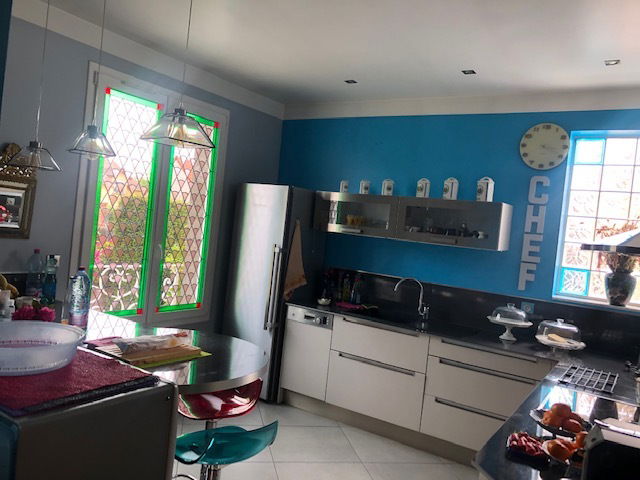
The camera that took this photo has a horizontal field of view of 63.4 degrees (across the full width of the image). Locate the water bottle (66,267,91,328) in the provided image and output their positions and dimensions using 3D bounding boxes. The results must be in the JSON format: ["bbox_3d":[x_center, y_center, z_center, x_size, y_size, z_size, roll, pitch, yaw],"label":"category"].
[{"bbox_3d":[-1.222,0.302,2.633,0.092,0.328,0.092,7,2,32],"label":"water bottle"}]

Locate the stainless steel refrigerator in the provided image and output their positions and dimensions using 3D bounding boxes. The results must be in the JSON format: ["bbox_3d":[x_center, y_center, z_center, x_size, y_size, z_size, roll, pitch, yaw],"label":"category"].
[{"bbox_3d":[-0.423,0.454,4.674,0.567,1.833,0.665,7,2,33],"label":"stainless steel refrigerator"}]

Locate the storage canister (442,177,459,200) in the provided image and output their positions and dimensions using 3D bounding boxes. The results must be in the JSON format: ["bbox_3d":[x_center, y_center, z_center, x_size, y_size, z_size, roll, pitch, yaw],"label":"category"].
[{"bbox_3d":[1.023,-0.399,4.061,0.086,0.190,0.082,8,2,45],"label":"storage canister"}]

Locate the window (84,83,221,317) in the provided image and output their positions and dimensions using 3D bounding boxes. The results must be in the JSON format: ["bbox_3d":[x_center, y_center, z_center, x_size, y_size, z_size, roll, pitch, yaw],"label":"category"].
[{"bbox_3d":[-1.255,-0.227,4.035,0.060,1.618,1.117,7,2,33],"label":"window"}]

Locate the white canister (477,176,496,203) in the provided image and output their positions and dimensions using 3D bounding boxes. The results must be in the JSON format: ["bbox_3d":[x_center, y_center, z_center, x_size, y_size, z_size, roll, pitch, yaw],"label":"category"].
[{"bbox_3d":[1.251,-0.375,3.913,0.092,0.200,0.100,5,2,-41],"label":"white canister"}]

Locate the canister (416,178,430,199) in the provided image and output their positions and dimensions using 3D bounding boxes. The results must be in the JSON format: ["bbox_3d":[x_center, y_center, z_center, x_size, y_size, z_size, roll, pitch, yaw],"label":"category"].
[{"bbox_3d":[0.833,-0.404,4.130,0.088,0.170,0.086,7,2,36],"label":"canister"}]

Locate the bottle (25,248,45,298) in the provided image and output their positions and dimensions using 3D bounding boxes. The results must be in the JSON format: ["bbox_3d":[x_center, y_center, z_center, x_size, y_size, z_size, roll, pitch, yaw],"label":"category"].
[{"bbox_3d":[-1.735,0.226,3.171,0.094,0.336,0.094,7,2,32],"label":"bottle"}]

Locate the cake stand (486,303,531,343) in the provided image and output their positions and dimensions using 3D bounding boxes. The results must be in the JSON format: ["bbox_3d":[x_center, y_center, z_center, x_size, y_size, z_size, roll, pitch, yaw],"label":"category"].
[{"bbox_3d":[1.355,0.588,3.698,0.315,0.256,0.315,7,2,32],"label":"cake stand"}]

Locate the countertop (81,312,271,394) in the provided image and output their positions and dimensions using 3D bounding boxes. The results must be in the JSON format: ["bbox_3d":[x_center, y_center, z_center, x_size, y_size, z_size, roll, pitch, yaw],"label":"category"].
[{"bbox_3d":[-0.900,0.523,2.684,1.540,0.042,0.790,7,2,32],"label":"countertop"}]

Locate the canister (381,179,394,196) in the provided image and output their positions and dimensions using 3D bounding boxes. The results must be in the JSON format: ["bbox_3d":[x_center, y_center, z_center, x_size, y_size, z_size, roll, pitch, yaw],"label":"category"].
[{"bbox_3d":[0.567,-0.424,4.300,0.074,0.148,0.072,6,2,-4],"label":"canister"}]

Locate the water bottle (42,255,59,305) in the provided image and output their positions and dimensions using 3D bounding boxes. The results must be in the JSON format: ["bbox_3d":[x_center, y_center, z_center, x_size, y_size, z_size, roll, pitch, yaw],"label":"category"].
[{"bbox_3d":[-1.676,0.250,3.230,0.081,0.308,0.081,7,2,32],"label":"water bottle"}]

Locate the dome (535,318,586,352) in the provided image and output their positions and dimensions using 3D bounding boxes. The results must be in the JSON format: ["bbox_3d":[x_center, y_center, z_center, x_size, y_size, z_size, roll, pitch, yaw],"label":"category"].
[{"bbox_3d":[1.683,0.662,3.603,0.352,0.217,0.352,7,2,33],"label":"dome"}]

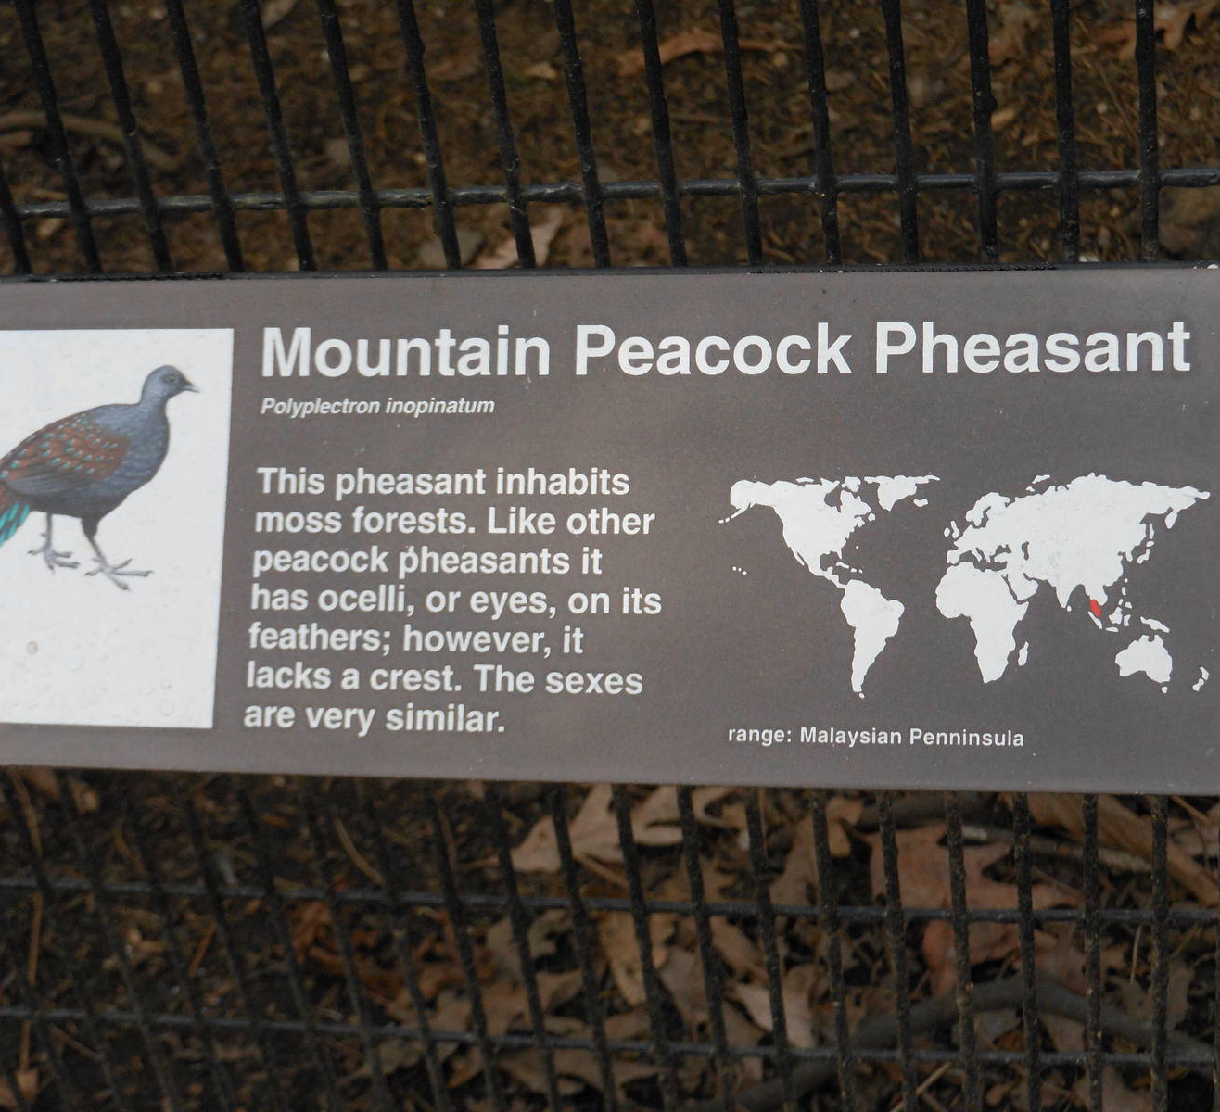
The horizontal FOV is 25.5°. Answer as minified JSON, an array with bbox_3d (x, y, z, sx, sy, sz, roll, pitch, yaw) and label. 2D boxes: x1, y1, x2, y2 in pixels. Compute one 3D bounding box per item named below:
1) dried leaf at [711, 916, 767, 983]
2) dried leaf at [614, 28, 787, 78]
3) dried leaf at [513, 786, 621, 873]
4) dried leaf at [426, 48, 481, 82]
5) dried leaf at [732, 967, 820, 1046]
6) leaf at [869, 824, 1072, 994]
[{"bbox_3d":[0.077,0.239,1.639,0.025,0.020,0.058,-25,39,-21],"label":"dried leaf"},{"bbox_3d":[0.085,-0.492,2.613,0.166,0.030,0.063,-8,36,2],"label":"dried leaf"},{"bbox_3d":[-0.028,0.172,1.749,0.070,0.025,0.081,-6,36,5],"label":"dried leaf"},{"bbox_3d":[-0.151,-0.485,2.667,0.064,0.015,0.043,-20,38,-14],"label":"dried leaf"},{"bbox_3d":[0.100,0.268,1.591,0.051,0.025,0.053,-10,36,-1],"label":"dried leaf"},{"bbox_3d":[0.219,0.204,1.648,0.101,0.030,0.127,-19,37,-13],"label":"leaf"}]

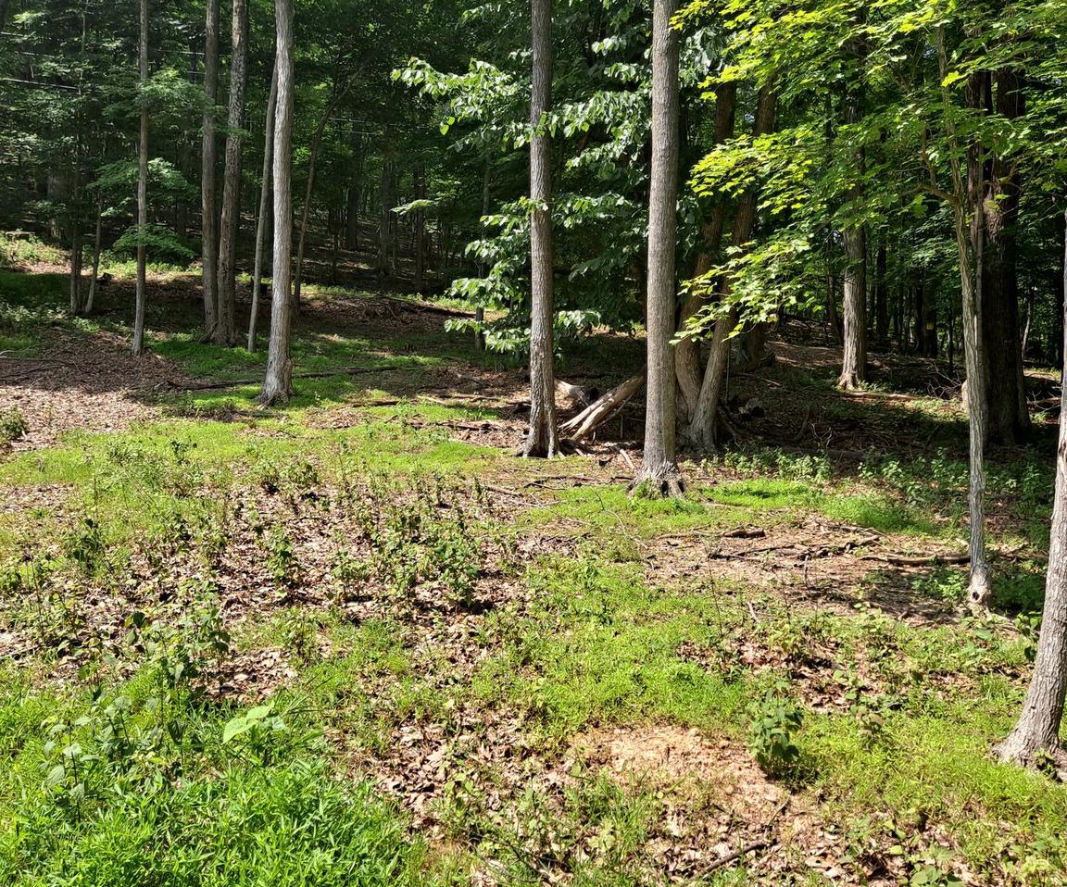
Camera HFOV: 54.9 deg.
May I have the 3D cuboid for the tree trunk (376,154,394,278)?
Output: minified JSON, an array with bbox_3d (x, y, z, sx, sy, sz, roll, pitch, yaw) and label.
[{"bbox_3d":[-4.443,-6.758,30.882,0.420,3.630,0.420,2,4,0],"label":"tree trunk"}]

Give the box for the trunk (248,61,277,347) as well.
[{"bbox_3d":[-4.952,-4.325,18.830,0.250,5.250,0.220,6,4,0],"label":"trunk"}]

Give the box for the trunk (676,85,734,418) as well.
[{"bbox_3d":[2.444,-2.679,14.448,0.500,4.670,0.450,5,4,0],"label":"trunk"}]

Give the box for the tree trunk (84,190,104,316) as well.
[{"bbox_3d":[-9.565,-4.177,22.412,0.250,2.710,0.220,7,4,0],"label":"tree trunk"}]

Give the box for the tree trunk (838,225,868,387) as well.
[{"bbox_3d":[6.641,-2.815,21.392,0.520,3.330,0.480,-1,4,0],"label":"tree trunk"}]

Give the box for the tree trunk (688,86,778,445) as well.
[{"bbox_3d":[2.787,-2.365,14.139,0.480,5.000,0.450,8,4,0],"label":"tree trunk"}]

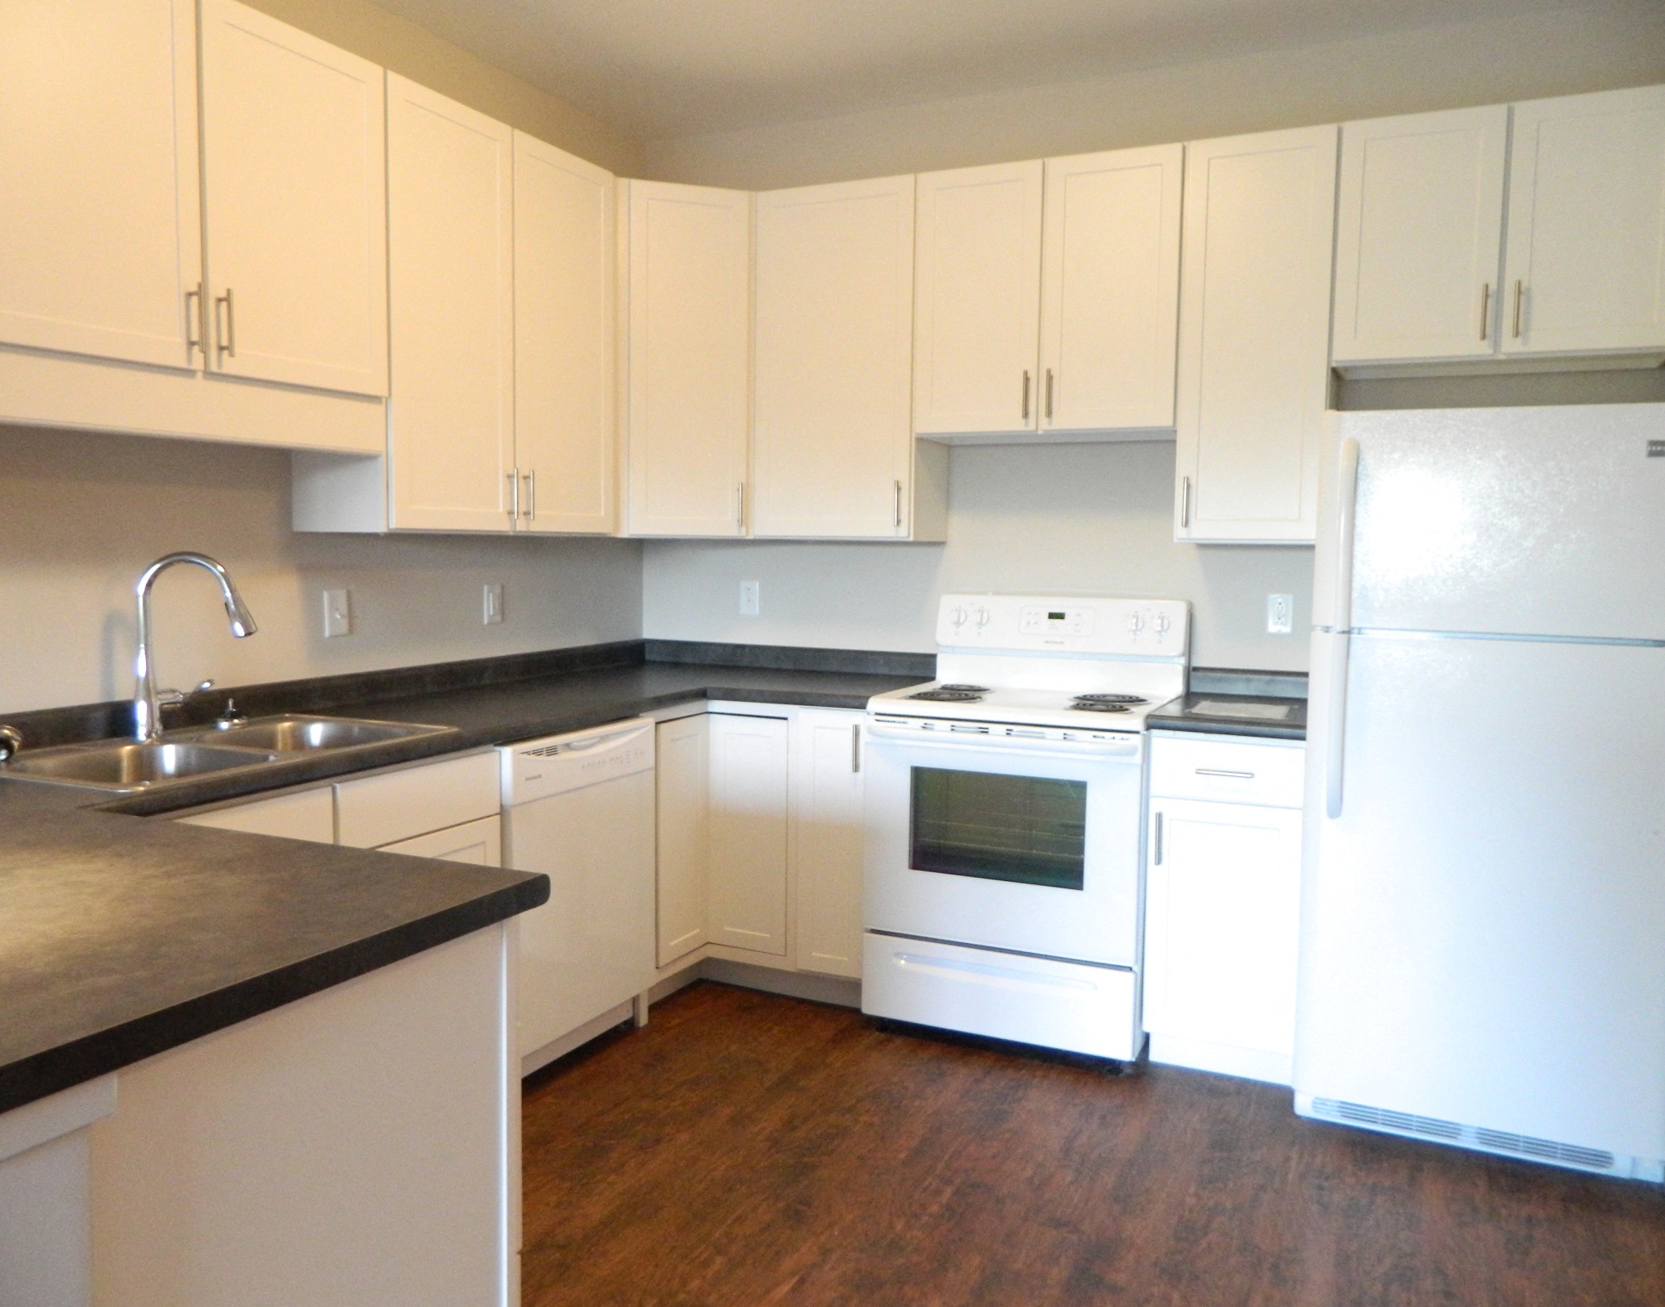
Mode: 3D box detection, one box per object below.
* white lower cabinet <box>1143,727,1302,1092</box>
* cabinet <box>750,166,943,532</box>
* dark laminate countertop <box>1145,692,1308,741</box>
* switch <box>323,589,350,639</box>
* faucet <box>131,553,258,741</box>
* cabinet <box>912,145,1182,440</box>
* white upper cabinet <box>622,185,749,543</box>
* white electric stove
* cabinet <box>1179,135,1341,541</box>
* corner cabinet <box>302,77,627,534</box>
[{"bbox_3d":[1.100,0.628,3.441,0.384,0.882,0.632,3,5,24],"label":"white lower cabinet"},{"bbox_3d":[0.061,-0.889,3.966,0.538,1.057,0.326,3,5,24],"label":"cabinet"},{"bbox_3d":[1.104,0.170,3.399,0.385,0.036,0.639,3,5,24],"label":"dark laminate countertop"},{"bbox_3d":[-1.270,-0.103,3.239,0.010,0.118,0.075,3,5,24],"label":"switch"},{"bbox_3d":[-1.351,-0.015,2.700,0.262,0.392,0.128,1,5,3],"label":"faucet"},{"bbox_3d":[0.655,-1.011,3.683,0.764,0.752,0.326,3,5,24],"label":"cabinet"},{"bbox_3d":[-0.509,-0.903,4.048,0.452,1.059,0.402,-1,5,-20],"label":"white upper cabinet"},{"bbox_3d":[0.561,0.446,3.641,0.766,1.198,0.663,3,5,24],"label":"white electric stove"},{"bbox_3d":[1.176,-0.833,3.458,0.387,1.057,0.326,3,5,24],"label":"cabinet"},{"bbox_3d":[-0.983,-0.853,3.405,0.326,1.057,0.913,3,5,24],"label":"corner cabinet"}]

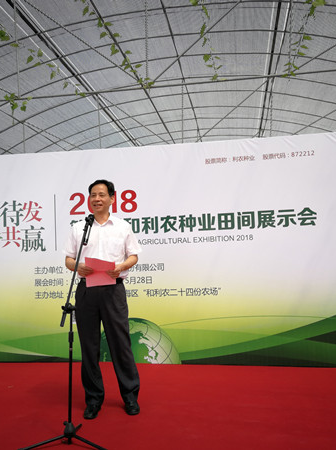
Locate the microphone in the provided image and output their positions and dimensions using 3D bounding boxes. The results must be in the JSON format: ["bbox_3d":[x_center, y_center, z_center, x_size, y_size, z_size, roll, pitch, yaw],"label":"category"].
[{"bbox_3d":[-0.519,0.034,3.070,0.050,0.240,0.050,11,-30,0],"label":"microphone"}]

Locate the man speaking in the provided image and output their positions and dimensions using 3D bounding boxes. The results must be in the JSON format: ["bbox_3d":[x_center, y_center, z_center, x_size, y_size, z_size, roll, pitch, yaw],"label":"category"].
[{"bbox_3d":[-0.472,0.510,3.390,0.540,1.700,0.430,-1,-2,-2],"label":"man speaking"}]

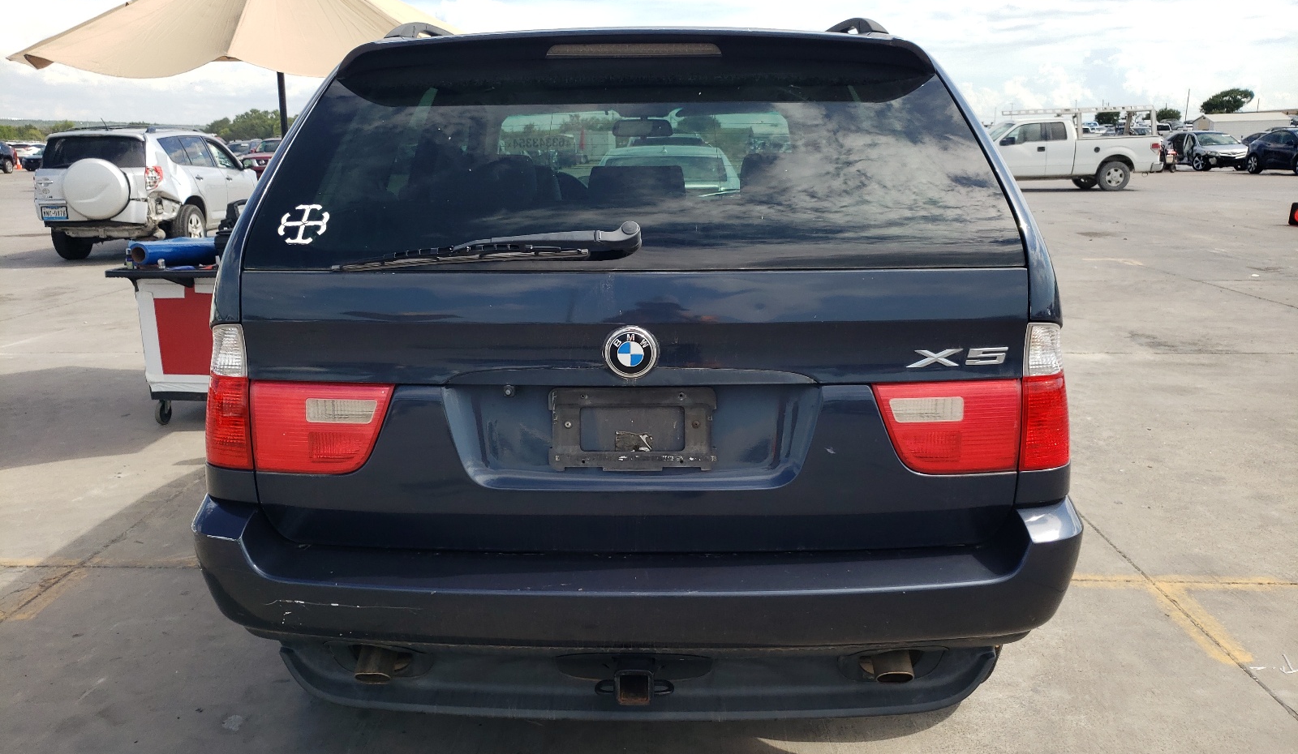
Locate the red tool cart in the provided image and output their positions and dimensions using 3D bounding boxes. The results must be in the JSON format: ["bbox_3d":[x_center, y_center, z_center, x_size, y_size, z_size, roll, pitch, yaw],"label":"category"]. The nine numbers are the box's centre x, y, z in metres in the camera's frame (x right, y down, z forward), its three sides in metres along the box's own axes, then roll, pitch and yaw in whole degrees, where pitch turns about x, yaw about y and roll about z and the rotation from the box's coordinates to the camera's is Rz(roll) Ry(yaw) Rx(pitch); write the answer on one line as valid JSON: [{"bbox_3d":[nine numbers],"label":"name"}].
[{"bbox_3d":[-2.282,-0.206,5.347,1.000,0.850,0.600,-1,14,0],"label":"red tool cart"}]

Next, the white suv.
[{"bbox_3d":[-6.758,-2.741,14.085,1.830,1.710,4.550,0,14,2],"label":"white suv"}]

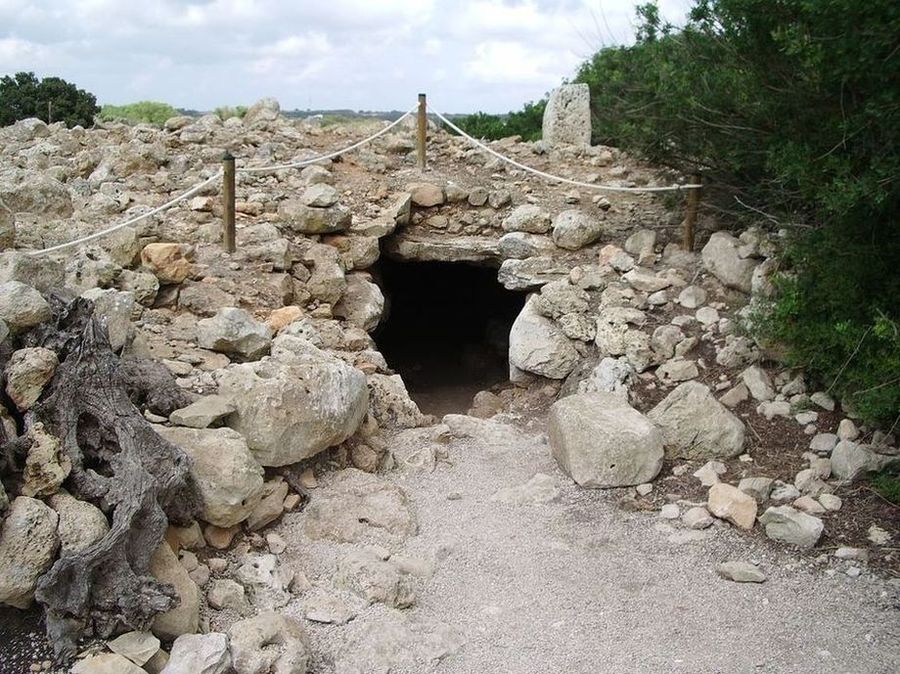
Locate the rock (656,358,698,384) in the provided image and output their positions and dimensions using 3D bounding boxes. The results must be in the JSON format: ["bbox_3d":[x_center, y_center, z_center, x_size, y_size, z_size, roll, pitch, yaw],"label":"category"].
[{"bbox_3d":[1.287,0.195,5.144,0.230,0.130,0.170,4,14,14],"label":"rock"}]

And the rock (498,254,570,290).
[{"bbox_3d":[0.514,-0.388,5.465,0.430,0.180,0.360,1,14,5],"label":"rock"}]

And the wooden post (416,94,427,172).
[{"bbox_3d":[-0.245,-1.827,8.099,0.075,0.690,0.075,1,14,0],"label":"wooden post"}]

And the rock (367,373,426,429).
[{"bbox_3d":[-0.321,0.367,5.259,0.350,0.280,0.310,-1,14,-4],"label":"rock"}]

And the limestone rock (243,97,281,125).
[{"bbox_3d":[-2.313,-2.779,11.159,0.460,0.350,0.380,-3,14,-11],"label":"limestone rock"}]

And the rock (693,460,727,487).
[{"bbox_3d":[1.212,0.638,4.250,0.155,0.100,0.125,0,14,0],"label":"rock"}]

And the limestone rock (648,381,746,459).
[{"bbox_3d":[1.301,0.436,4.886,0.500,0.350,0.380,4,14,10],"label":"limestone rock"}]

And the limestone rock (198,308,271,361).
[{"bbox_3d":[-1.270,-0.019,5.354,0.430,0.260,0.320,-2,14,-15],"label":"limestone rock"}]

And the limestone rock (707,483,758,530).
[{"bbox_3d":[1.195,0.717,3.850,0.210,0.175,0.170,0,14,0],"label":"limestone rock"}]

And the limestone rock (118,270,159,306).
[{"bbox_3d":[-1.792,-0.285,5.233,0.240,0.210,0.230,-5,15,-19],"label":"limestone rock"}]

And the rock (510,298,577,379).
[{"bbox_3d":[0.566,0.009,5.510,0.400,0.420,0.380,1,14,6],"label":"rock"}]

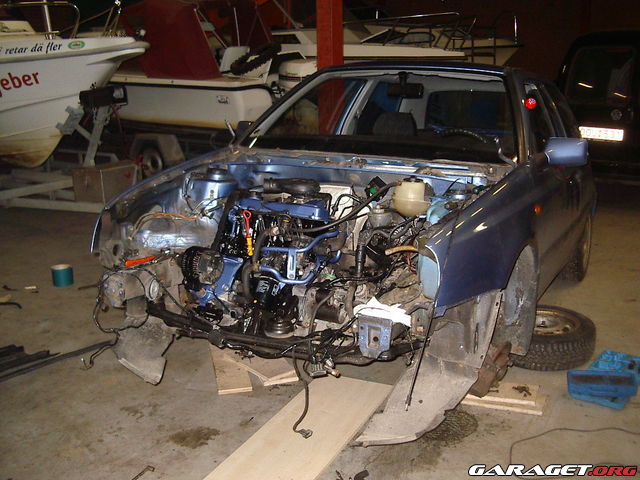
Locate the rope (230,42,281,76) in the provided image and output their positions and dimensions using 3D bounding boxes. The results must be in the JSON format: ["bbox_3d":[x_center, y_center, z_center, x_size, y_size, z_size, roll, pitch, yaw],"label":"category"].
[{"bbox_3d":[-0.845,-2.364,9.201,0.660,0.450,0.350,0,14,0],"label":"rope"}]

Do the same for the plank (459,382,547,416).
[{"bbox_3d":[0.795,0.710,3.216,0.440,0.045,0.165,5,15,20],"label":"plank"}]

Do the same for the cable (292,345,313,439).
[{"bbox_3d":[-0.072,0.579,2.668,0.070,0.360,0.060,7,16,26],"label":"cable"}]

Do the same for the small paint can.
[{"bbox_3d":[-1.810,0.244,4.944,0.155,0.125,0.155,0,14,0],"label":"small paint can"}]

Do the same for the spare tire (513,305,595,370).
[{"bbox_3d":[1.191,0.501,3.772,0.570,0.180,0.570,0,14,0],"label":"spare tire"}]

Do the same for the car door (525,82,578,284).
[{"bbox_3d":[1.166,-0.293,3.624,0.180,1.080,1.140,7,11,26],"label":"car door"}]

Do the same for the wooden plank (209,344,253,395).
[{"bbox_3d":[-0.453,0.635,3.567,0.155,0.024,0.600,-3,14,-11],"label":"wooden plank"}]

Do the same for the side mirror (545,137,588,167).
[{"bbox_3d":[1.147,-0.411,3.262,0.205,0.130,0.100,7,11,26],"label":"side mirror"}]

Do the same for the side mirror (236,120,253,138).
[{"bbox_3d":[-0.389,-0.613,4.021,0.200,0.130,0.100,7,11,26],"label":"side mirror"}]

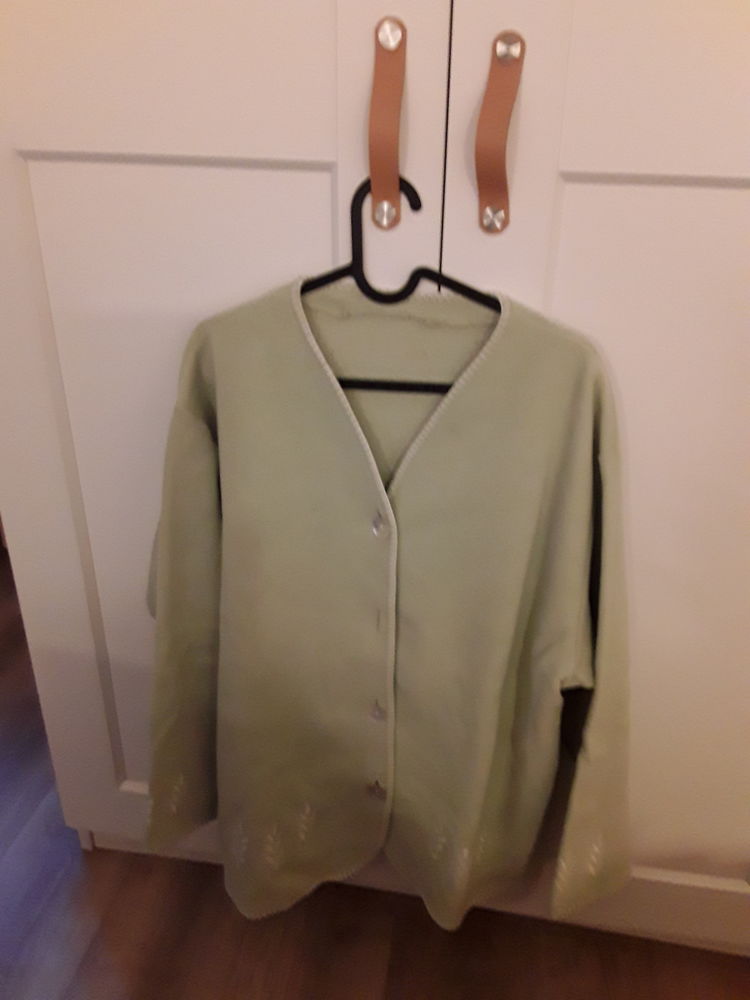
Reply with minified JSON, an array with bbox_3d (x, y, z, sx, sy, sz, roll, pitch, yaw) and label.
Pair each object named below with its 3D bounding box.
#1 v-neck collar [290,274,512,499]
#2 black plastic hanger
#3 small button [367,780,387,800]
[{"bbox_3d":[0.020,-0.103,0.761,0.208,0.215,0.045,5,26,8],"label":"v-neck collar"},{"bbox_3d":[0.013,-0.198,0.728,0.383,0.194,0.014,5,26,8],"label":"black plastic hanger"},{"bbox_3d":[0.002,0.361,0.969,0.021,0.021,0.005,5,26,8],"label":"small button"}]

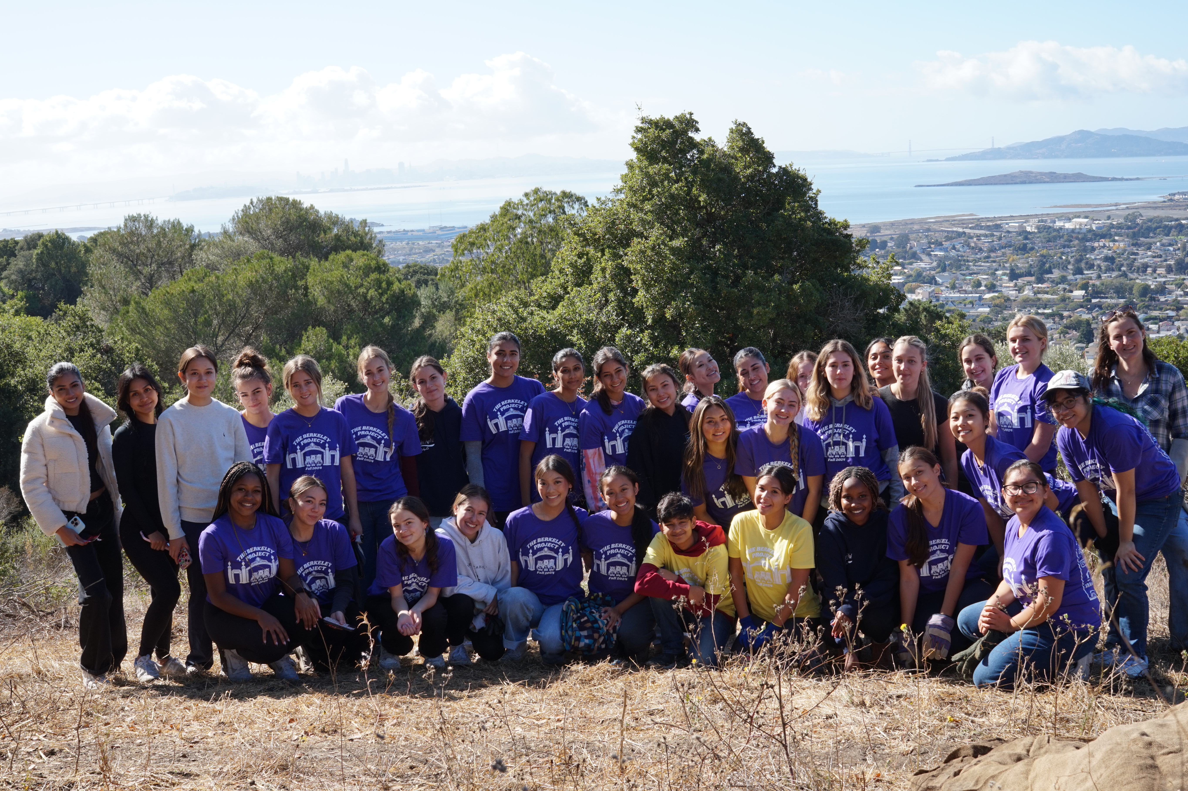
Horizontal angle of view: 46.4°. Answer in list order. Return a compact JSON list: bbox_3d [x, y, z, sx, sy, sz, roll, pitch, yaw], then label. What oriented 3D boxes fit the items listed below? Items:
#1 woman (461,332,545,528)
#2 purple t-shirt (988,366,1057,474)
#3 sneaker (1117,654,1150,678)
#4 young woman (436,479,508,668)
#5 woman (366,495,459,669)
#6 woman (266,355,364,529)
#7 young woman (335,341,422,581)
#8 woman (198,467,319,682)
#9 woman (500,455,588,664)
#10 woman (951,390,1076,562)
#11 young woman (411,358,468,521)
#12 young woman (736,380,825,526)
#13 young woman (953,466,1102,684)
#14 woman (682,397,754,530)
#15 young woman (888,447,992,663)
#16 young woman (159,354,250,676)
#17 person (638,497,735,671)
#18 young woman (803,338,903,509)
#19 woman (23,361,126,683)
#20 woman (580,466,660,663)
[{"bbox_3d":[-0.457,0.489,7.593,0.500,1.688,0.300,-5,10,-15],"label":"woman"},{"bbox_3d":[2.083,0.119,6.720,0.420,0.555,0.280,5,12,38],"label":"purple t-shirt"},{"bbox_3d":[2.435,1.222,6.270,0.100,0.110,0.250,6,13,40],"label":"sneaker"},{"bbox_3d":[-0.628,0.905,7.070,0.470,0.930,0.620,-3,10,-3],"label":"young woman"},{"bbox_3d":[-0.924,0.943,7.020,0.470,0.900,0.620,-3,10,0],"label":"woman"},{"bbox_3d":[-1.427,0.585,7.244,0.480,1.609,0.300,-5,10,-11],"label":"woman"},{"bbox_3d":[-1.117,0.549,7.432,0.500,1.647,0.300,-4,10,-9],"label":"young woman"},{"bbox_3d":[-1.691,0.861,6.960,0.540,1.080,0.640,-7,10,-22],"label":"woman"},{"bbox_3d":[-0.249,0.793,7.028,0.460,1.002,0.660,-3,10,1],"label":"woman"},{"bbox_3d":[1.947,0.603,6.420,0.720,1.280,0.480,-12,14,-44],"label":"woman"},{"bbox_3d":[-0.831,0.563,7.599,0.480,1.576,0.300,-4,10,-7],"label":"young woman"},{"bbox_3d":[0.957,0.600,7.069,0.460,1.375,0.480,-1,10,13],"label":"young woman"},{"bbox_3d":[2.031,0.814,6.470,0.640,1.050,0.480,-7,10,-21],"label":"young woman"},{"bbox_3d":[0.664,0.657,7.150,0.500,1.330,0.450,-4,10,-5],"label":"woman"},{"bbox_3d":[1.593,0.722,6.380,0.480,0.983,0.620,0,10,14],"label":"young woman"},{"bbox_3d":[-1.964,0.568,6.970,0.470,1.660,0.310,-5,10,-12],"label":"young woman"},{"bbox_3d":[0.451,0.876,6.889,0.480,0.820,0.620,0,10,15],"label":"person"},{"bbox_3d":[1.288,0.538,6.900,0.470,1.640,0.320,1,10,18],"label":"young woman"},{"bbox_3d":[-2.551,0.645,6.780,0.480,1.632,0.360,-9,12,-35],"label":"woman"},{"bbox_3d":[0.132,0.795,6.700,0.450,0.926,0.620,-3,10,0],"label":"woman"}]

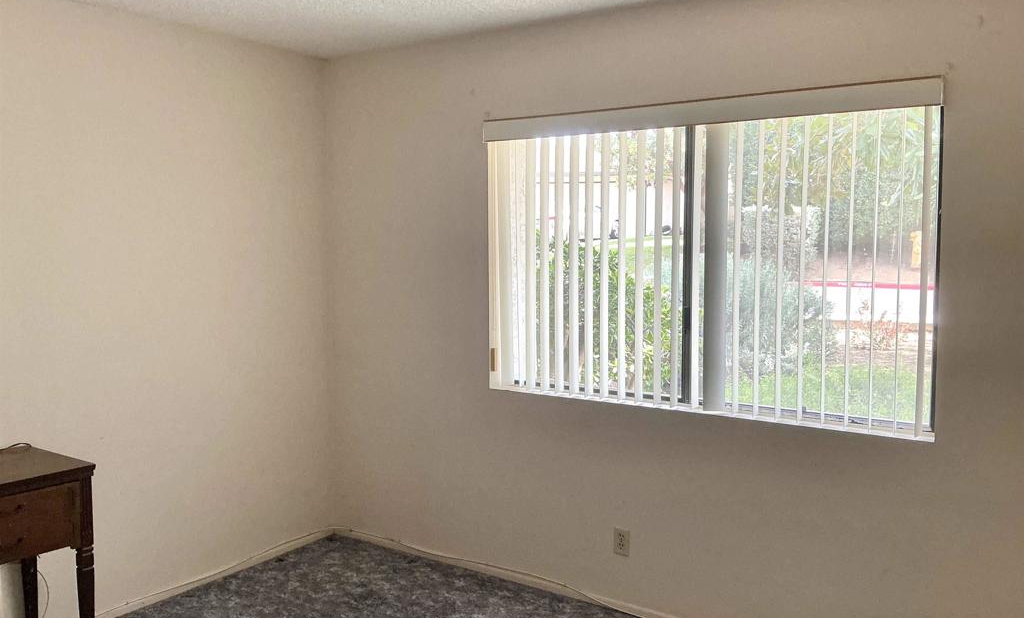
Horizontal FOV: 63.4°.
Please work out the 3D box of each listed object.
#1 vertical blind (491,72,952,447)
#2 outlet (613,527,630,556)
[{"bbox_3d":[0.668,-0.196,3.221,1.803,1.187,0.120,3,6,34],"label":"vertical blind"},{"bbox_3d":[0.454,0.960,3.409,0.071,0.114,0.011,3,6,34],"label":"outlet"}]

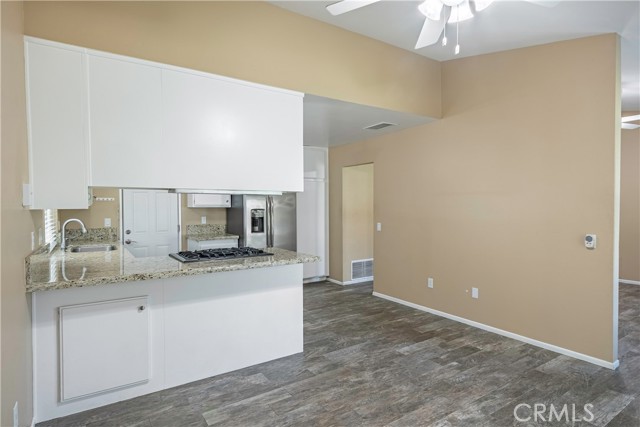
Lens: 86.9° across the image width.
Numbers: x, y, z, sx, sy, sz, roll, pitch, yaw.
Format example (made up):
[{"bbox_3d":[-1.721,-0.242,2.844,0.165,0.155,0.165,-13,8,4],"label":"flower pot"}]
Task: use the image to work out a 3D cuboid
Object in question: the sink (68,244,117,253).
[{"bbox_3d":[-2.677,0.516,4.010,0.443,0.201,0.725,-1,1,-33],"label":"sink"}]

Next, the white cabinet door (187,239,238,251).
[{"bbox_3d":[-1.705,0.854,5.471,0.614,0.866,0.614,-1,1,-33],"label":"white cabinet door"}]

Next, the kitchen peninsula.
[{"bbox_3d":[-1.176,0.878,3.124,2.165,0.903,0.977,-1,1,-33],"label":"kitchen peninsula"}]

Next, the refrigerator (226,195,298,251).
[{"bbox_3d":[-0.987,0.393,5.774,0.921,1.772,0.816,-1,1,-33],"label":"refrigerator"}]

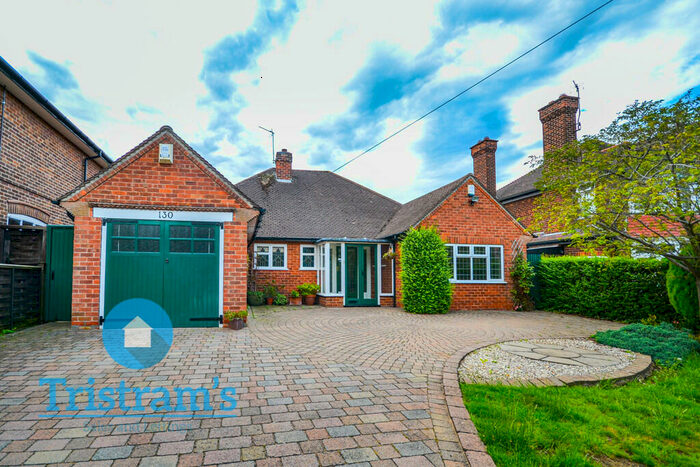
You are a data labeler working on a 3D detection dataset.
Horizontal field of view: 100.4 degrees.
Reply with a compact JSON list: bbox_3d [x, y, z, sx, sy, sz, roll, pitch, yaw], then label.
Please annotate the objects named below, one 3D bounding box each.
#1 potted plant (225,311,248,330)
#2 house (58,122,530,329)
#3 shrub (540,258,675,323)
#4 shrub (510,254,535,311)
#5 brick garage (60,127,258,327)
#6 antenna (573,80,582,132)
[{"bbox_3d":[-2.206,1.690,5.680,0.430,0.370,0.370,1,-5,-6],"label":"potted plant"},{"bbox_3d":[-0.443,-0.479,10.751,10.920,5.450,9.520,1,-4,-8],"label":"house"},{"bbox_3d":[6.250,1.330,7.050,0.800,1.500,3.300,1,-5,-7],"label":"shrub"},{"bbox_3d":[5.220,1.490,8.850,0.660,1.660,0.550,1,-5,-6],"label":"shrub"},{"bbox_3d":[-3.767,0.030,7.733,3.470,3.820,4.620,1,-4,-8],"label":"brick garage"},{"bbox_3d":[9.440,-5.270,12.100,0.650,2.000,0.350,4,-7,-41],"label":"antenna"}]

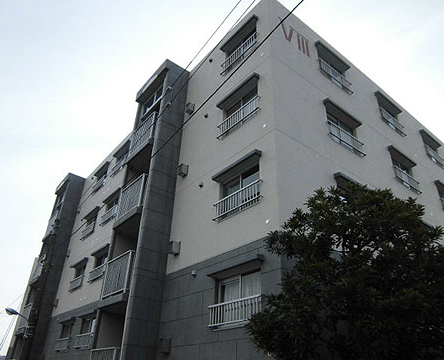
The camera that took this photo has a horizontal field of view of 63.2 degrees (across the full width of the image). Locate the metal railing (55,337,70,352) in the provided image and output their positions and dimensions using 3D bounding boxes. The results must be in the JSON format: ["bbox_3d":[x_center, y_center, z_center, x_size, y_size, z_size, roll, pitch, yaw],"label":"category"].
[{"bbox_3d":[-7.170,7.378,16.203,0.102,0.472,1.846,23,-36,-31],"label":"metal railing"}]

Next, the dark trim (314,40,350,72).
[{"bbox_3d":[3.914,-4.307,12.622,1.770,0.130,0.220,24,-36,-31],"label":"dark trim"}]

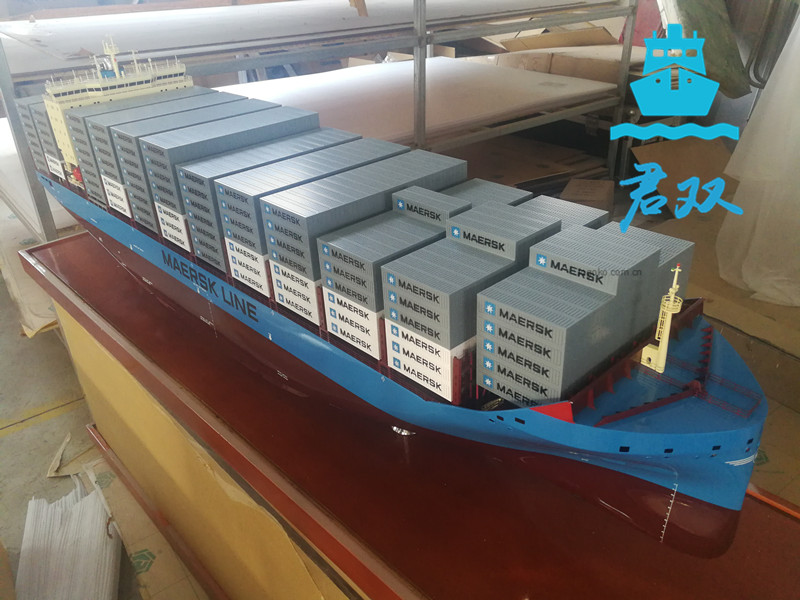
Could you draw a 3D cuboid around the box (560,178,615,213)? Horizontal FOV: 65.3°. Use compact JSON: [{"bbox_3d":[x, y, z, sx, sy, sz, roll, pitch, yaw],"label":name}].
[{"bbox_3d":[0.874,-0.445,2.924,0.201,0.151,0.264,10,31,21],"label":"box"}]

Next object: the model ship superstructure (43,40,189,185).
[{"bbox_3d":[-0.523,-0.371,1.187,0.252,0.249,0.093,-27,37,-36],"label":"model ship superstructure"}]

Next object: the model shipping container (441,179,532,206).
[{"bbox_3d":[0.087,-0.111,0.727,0.107,0.020,0.085,-27,37,-36],"label":"model shipping container"}]

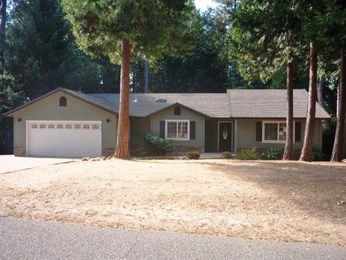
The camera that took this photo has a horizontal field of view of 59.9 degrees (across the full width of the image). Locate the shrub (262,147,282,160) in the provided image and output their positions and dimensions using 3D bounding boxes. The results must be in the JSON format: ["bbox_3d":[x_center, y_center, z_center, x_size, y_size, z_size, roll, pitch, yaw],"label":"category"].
[{"bbox_3d":[6.131,1.456,18.400,1.200,0.830,1.100,1,1,7],"label":"shrub"}]

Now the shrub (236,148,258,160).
[{"bbox_3d":[4.568,1.502,18.400,1.250,0.740,1.100,1,1,7],"label":"shrub"}]

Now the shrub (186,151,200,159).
[{"bbox_3d":[1.273,1.550,18.500,0.880,0.510,0.850,1,1,7],"label":"shrub"}]

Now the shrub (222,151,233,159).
[{"bbox_3d":[3.362,1.550,18.600,0.650,0.460,0.600,1,1,7],"label":"shrub"}]

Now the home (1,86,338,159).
[{"bbox_3d":[0.125,-0.770,23.733,20.230,4.890,12.300,1,1,7],"label":"home"}]

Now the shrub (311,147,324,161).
[{"bbox_3d":[8.781,1.473,18.300,0.870,0.810,0.950,1,1,7],"label":"shrub"}]

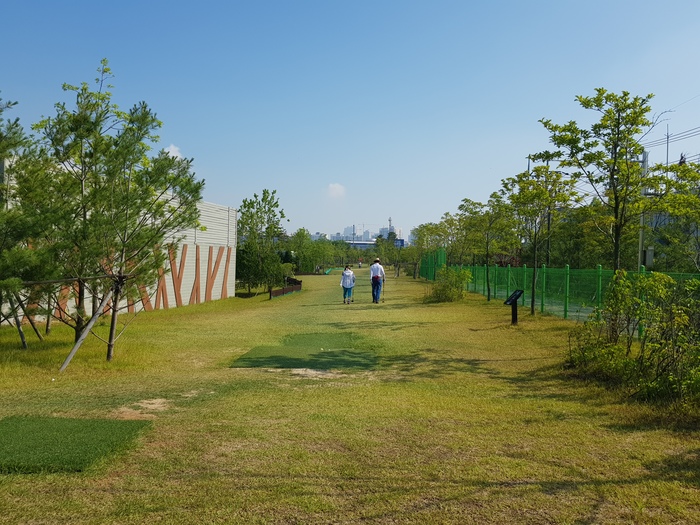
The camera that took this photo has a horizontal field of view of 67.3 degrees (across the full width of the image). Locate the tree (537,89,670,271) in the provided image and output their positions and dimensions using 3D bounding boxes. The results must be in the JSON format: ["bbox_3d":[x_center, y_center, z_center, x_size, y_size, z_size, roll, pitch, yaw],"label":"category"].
[{"bbox_3d":[4.918,-0.921,10.200,2.600,4.910,2.600,1,0,0],"label":"tree"}]

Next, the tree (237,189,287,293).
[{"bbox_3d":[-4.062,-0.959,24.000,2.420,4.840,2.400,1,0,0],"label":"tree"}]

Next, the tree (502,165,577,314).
[{"bbox_3d":[5.622,-0.668,15.600,2.200,4.480,2.200,1,0,0],"label":"tree"}]

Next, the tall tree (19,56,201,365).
[{"bbox_3d":[-3.728,-0.806,8.150,2.880,4.650,2.700,1,0,0],"label":"tall tree"}]

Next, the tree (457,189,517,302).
[{"bbox_3d":[5.596,-0.631,21.400,2.360,4.440,2.300,1,0,0],"label":"tree"}]

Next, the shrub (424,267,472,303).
[{"bbox_3d":[3.953,0.883,21.100,1.930,1.440,1.800,1,0,0],"label":"shrub"}]

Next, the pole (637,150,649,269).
[{"bbox_3d":[19.975,-2.978,36.000,0.400,9.380,0.400,1,0,0],"label":"pole"}]

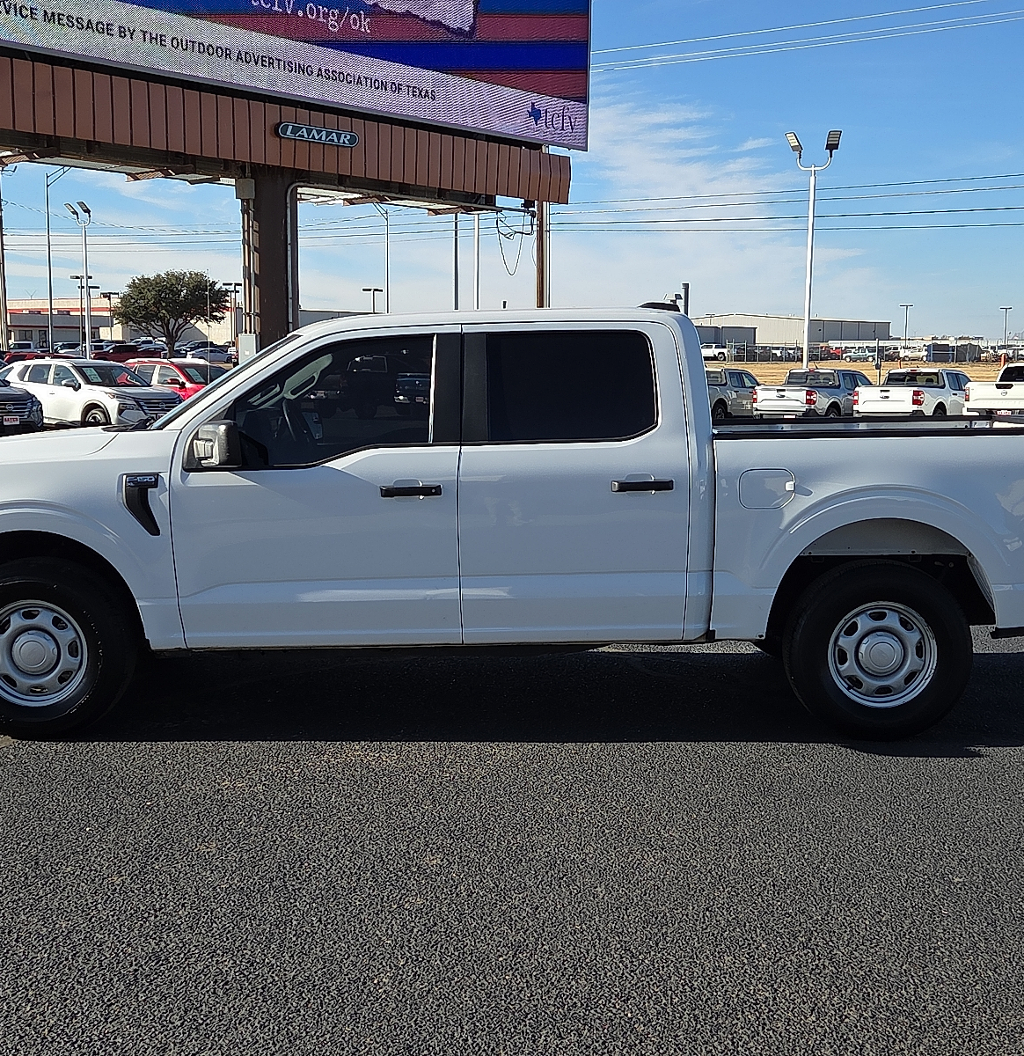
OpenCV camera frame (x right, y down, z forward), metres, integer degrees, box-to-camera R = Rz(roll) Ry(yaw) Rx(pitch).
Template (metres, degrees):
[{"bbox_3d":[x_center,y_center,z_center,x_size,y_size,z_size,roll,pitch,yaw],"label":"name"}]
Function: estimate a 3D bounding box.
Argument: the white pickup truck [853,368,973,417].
[{"bbox_3d":[10.851,-3.368,36.963,1.860,1.745,5.070,6,9,40],"label":"white pickup truck"}]

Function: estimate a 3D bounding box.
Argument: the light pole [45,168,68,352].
[{"bbox_3d":[-25.378,-14.479,81.846,0.400,12.290,2.800,4,9,32],"label":"light pole"}]

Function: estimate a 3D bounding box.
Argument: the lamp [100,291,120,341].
[{"bbox_3d":[-42.380,-21.324,150.512,2.050,7.150,0.500,-2,7,-14],"label":"lamp"}]

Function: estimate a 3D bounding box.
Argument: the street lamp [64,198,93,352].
[{"bbox_3d":[-19.063,-10.085,63.073,0.900,8.480,1.250,-5,9,-34],"label":"street lamp"}]

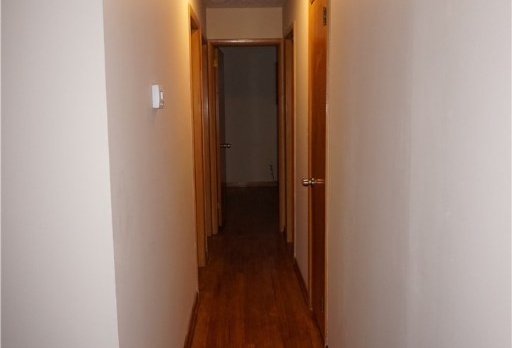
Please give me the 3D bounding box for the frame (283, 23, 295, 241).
[{"bbox_3d":[0.365,-0.279,4.819,0.110,2.090,0.800,-1,8,-2],"label":"frame"}]

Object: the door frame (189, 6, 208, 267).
[{"bbox_3d":[-0.485,-0.157,4.102,0.050,2.030,0.720,-1,8,-2],"label":"door frame"}]

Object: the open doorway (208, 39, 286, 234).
[{"bbox_3d":[-0.098,-0.376,5.579,0.790,2.080,0.120,-1,8,-2],"label":"open doorway"}]

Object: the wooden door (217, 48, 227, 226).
[{"bbox_3d":[-0.400,-0.393,5.950,0.045,2.000,0.680,0,8,2],"label":"wooden door"}]

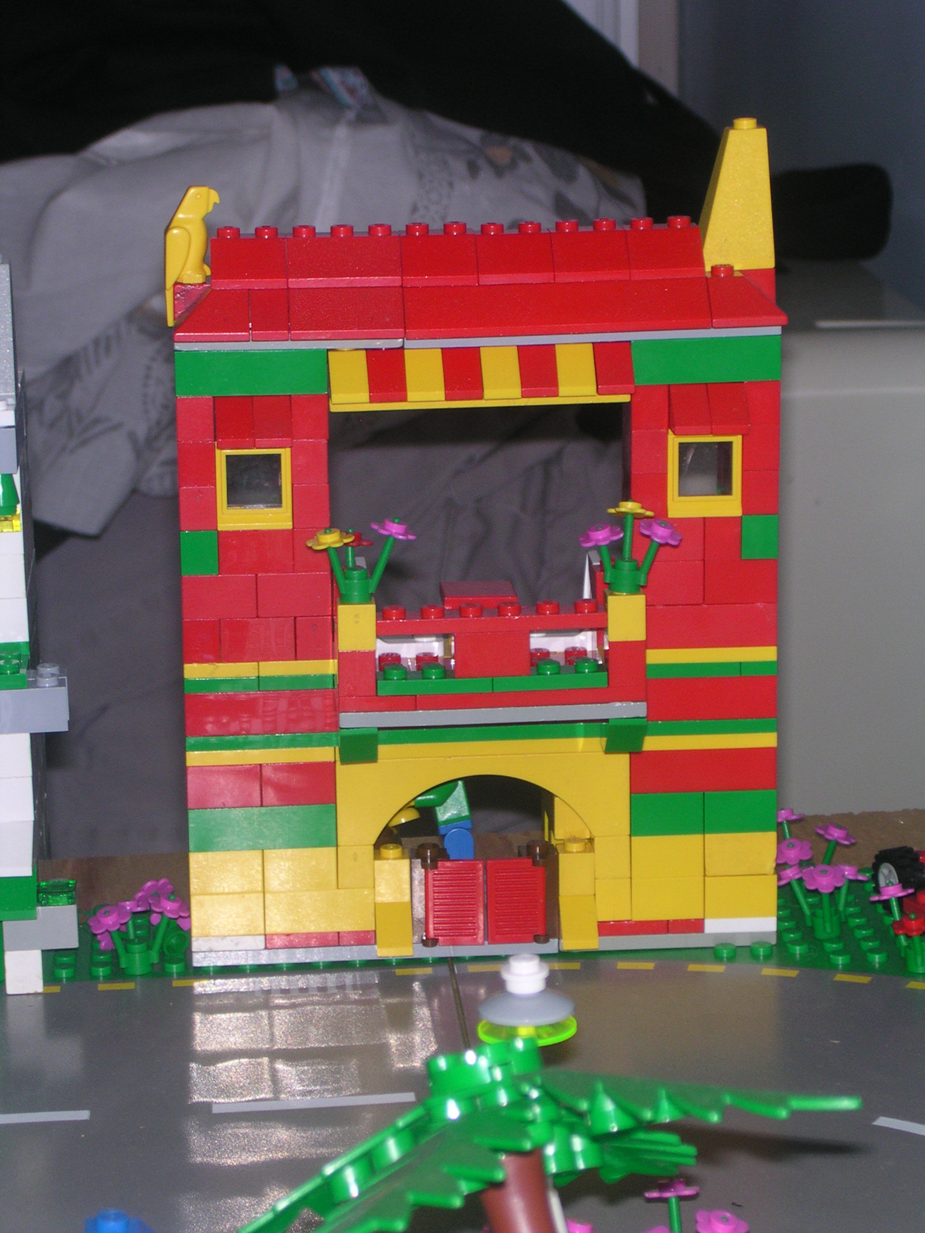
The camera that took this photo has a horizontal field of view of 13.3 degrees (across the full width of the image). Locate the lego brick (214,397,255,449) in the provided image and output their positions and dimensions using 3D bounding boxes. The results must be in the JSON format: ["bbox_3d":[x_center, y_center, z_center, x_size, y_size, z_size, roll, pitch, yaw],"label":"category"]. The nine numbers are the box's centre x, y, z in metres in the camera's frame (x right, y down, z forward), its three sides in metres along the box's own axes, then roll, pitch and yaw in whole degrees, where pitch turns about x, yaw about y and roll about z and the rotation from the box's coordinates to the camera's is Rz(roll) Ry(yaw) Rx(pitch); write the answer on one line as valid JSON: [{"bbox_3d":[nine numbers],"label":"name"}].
[{"bbox_3d":[-0.048,-0.042,0.833,0.008,0.010,0.016,-2,12,-5],"label":"lego brick"}]

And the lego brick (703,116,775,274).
[{"bbox_3d":[0.058,-0.090,0.847,0.016,0.030,0.016,-2,13,-5],"label":"lego brick"}]

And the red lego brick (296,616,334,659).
[{"bbox_3d":[-0.032,0.003,0.850,0.008,0.010,0.011,-2,12,-4],"label":"red lego brick"}]

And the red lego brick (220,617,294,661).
[{"bbox_3d":[-0.044,0.004,0.848,0.016,0.010,0.009,-2,12,-5],"label":"red lego brick"}]

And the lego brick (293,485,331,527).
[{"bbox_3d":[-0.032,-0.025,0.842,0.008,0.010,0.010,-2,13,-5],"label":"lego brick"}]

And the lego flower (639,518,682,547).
[{"bbox_3d":[0.042,-0.018,0.822,0.009,0.003,0.009,18,21,-9],"label":"lego flower"}]

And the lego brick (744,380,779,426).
[{"bbox_3d":[0.063,-0.046,0.845,0.008,0.010,0.009,-2,12,-5],"label":"lego brick"}]

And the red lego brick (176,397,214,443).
[{"bbox_3d":[-0.056,-0.043,0.836,0.008,0.010,0.009,-2,13,-5],"label":"red lego brick"}]

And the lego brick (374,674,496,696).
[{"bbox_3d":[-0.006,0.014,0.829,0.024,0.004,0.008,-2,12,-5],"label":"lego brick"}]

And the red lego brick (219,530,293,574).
[{"bbox_3d":[-0.044,-0.015,0.845,0.016,0.010,0.011,-2,12,-4],"label":"red lego brick"}]

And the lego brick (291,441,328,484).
[{"bbox_3d":[-0.032,-0.034,0.843,0.008,0.010,0.010,-2,12,-5],"label":"lego brick"}]

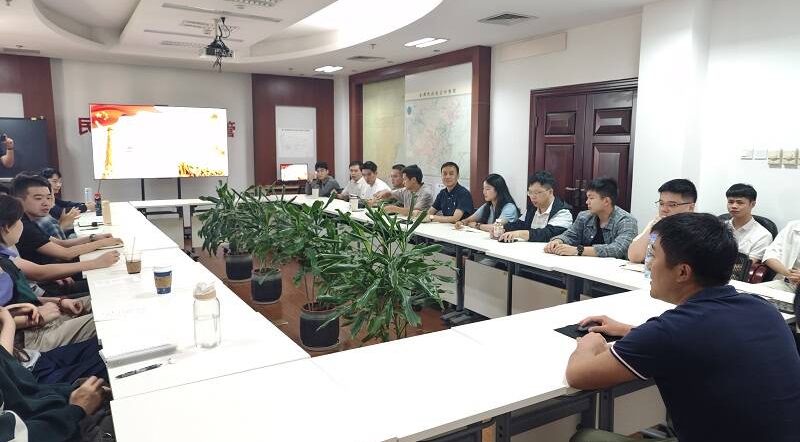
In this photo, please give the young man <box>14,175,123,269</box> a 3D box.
[{"bbox_3d":[-2.089,0.358,3.401,0.740,1.280,0.560,-6,10,-37],"label":"young man"}]

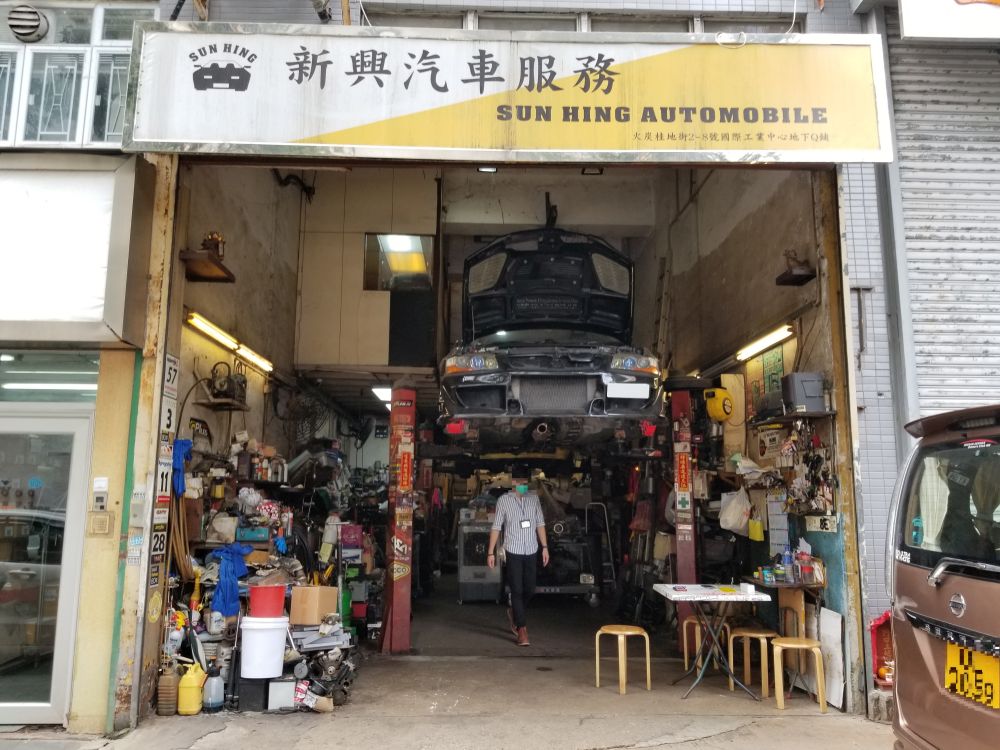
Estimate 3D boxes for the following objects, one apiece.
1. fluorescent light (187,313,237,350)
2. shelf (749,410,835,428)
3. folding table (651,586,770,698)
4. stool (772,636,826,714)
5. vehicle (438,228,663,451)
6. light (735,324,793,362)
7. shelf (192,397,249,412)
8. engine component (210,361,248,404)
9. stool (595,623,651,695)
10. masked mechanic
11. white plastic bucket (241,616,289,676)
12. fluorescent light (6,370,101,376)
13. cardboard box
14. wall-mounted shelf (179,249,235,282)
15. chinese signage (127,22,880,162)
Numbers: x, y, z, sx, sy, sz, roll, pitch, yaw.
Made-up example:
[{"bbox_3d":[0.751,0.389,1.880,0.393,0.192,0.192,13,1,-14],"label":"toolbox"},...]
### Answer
[{"bbox_3d":[-2.355,-0.343,6.206,0.080,0.100,1.180,1,-8,-1],"label":"fluorescent light"},{"bbox_3d":[2.315,0.358,5.987,0.330,0.060,0.920,1,-8,-1],"label":"shelf"},{"bbox_3d":[1.629,2.038,5.760,0.760,0.745,0.660,0,-8,0],"label":"folding table"},{"bbox_3d":[2.071,2.090,5.251,0.360,0.450,0.360,1,-8,-1],"label":"stool"},{"bbox_3d":[0.371,-0.204,7.524,1.770,1.830,4.500,0,-8,0],"label":"vehicle"},{"bbox_3d":[2.185,-0.239,6.234,0.080,0.100,1.180,1,-8,-1],"label":"light"},{"bbox_3d":[-2.272,0.254,6.201,0.320,0.050,0.520,1,-8,-1],"label":"shelf"},{"bbox_3d":[-2.322,0.070,6.449,0.240,0.330,0.400,1,-8,-1],"label":"engine component"},{"bbox_3d":[0.945,2.195,5.809,0.390,0.440,0.390,1,-8,-1],"label":"stool"},{"bbox_3d":[0.172,1.742,7.454,0.570,1.730,0.480,1,-8,-6],"label":"masked mechanic"},{"bbox_3d":[-1.616,1.847,5.160,0.325,0.400,0.325,1,-8,-1],"label":"white plastic bucket"},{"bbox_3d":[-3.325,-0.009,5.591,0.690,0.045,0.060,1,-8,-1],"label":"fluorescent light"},{"bbox_3d":[-1.331,1.625,5.361,0.210,0.265,0.250,-1,-9,12],"label":"cardboard box"},{"bbox_3d":[-2.352,-0.843,5.891,0.360,0.075,0.620,1,-8,-1],"label":"wall-mounted shelf"},{"bbox_3d":[0.103,-2.065,5.598,5.570,1.020,0.170,1,-8,-1],"label":"chinese signage"}]

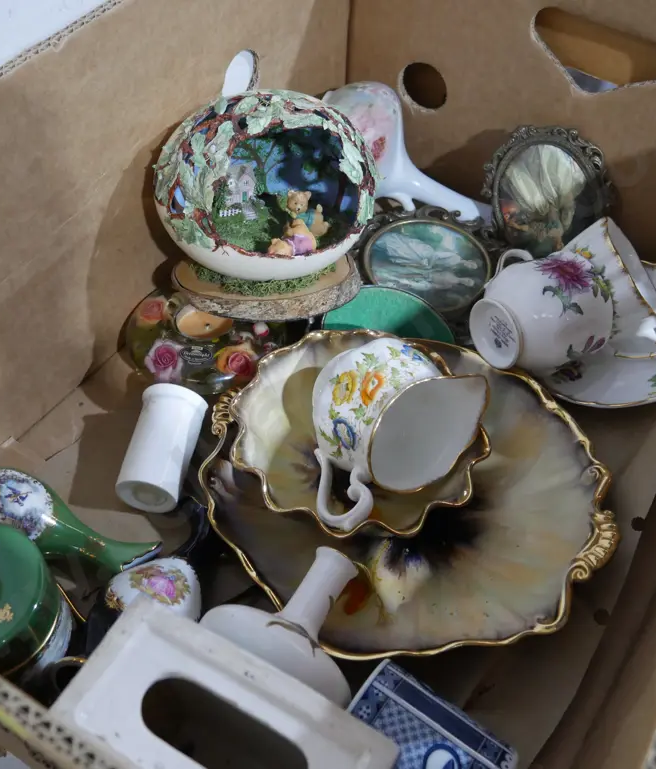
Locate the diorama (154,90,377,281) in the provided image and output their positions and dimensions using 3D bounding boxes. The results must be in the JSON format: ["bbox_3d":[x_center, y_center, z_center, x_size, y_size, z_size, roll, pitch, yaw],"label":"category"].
[{"bbox_3d":[-0.039,-0.122,0.521,0.139,0.124,0.118,-6,27,-12],"label":"diorama"}]

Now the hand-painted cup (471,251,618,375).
[{"bbox_3d":[0.129,-0.050,0.542,0.063,0.084,0.102,-22,90,-28],"label":"hand-painted cup"}]

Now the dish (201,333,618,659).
[{"bbox_3d":[0.043,0.066,0.511,0.260,0.040,0.230,18,54,11],"label":"dish"}]

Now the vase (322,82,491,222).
[{"bbox_3d":[0.054,-0.167,0.656,0.161,0.112,0.098,27,15,6],"label":"vase"}]

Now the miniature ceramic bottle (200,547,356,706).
[{"bbox_3d":[-0.014,0.122,0.432,0.089,0.089,0.083,30,85,20],"label":"miniature ceramic bottle"}]

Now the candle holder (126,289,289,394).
[{"bbox_3d":[-0.085,-0.040,0.576,0.117,0.056,0.117,-7,53,-8],"label":"candle holder"}]

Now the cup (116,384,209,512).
[{"bbox_3d":[-0.102,0.039,0.508,0.041,0.041,0.067,6,53,4],"label":"cup"}]

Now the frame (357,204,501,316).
[{"bbox_3d":[0.074,-0.087,0.610,0.114,0.014,0.094,3,79,4],"label":"frame"}]

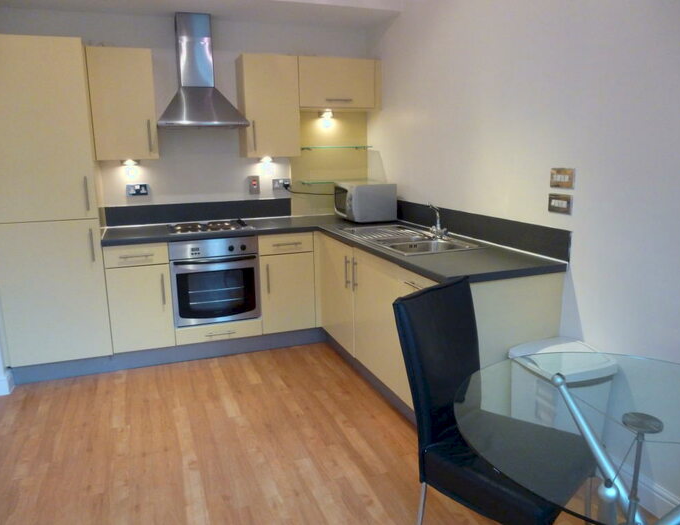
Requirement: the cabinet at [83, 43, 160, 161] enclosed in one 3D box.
[{"bbox_3d":[-1.474,-1.070,3.461,0.389,0.708,0.303,-5,13,-21],"label":"cabinet"}]

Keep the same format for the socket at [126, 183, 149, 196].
[{"bbox_3d":[-1.506,-0.539,3.761,0.145,0.084,0.013,-5,13,-20],"label":"socket"}]

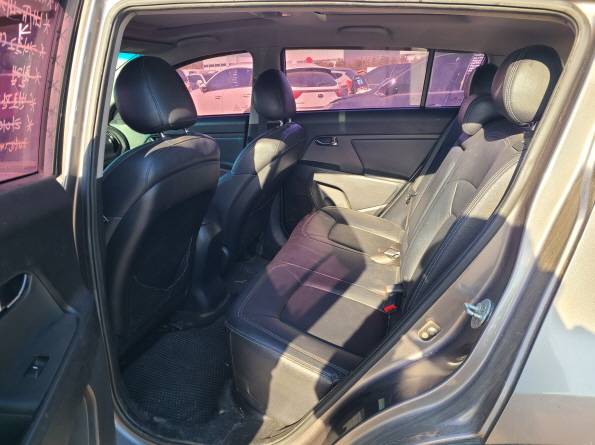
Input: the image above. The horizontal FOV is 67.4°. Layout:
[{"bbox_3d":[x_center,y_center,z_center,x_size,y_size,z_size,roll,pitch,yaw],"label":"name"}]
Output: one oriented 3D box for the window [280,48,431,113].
[{"bbox_3d":[0.283,-0.728,2.303,0.729,0.316,0.041,4,30,13],"label":"window"}]

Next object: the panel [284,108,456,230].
[{"bbox_3d":[0.336,-0.281,2.429,0.949,0.653,0.122,4,17,13],"label":"panel"}]

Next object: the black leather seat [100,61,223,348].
[{"bbox_3d":[-0.712,-0.057,1.548,0.836,0.974,0.530,4,17,13],"label":"black leather seat"}]

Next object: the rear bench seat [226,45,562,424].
[{"bbox_3d":[0.351,-0.089,1.682,0.857,1.000,1.326,4,17,13],"label":"rear bench seat"}]

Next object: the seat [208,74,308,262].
[{"bbox_3d":[-0.400,-0.259,2.230,0.816,0.969,0.530,4,17,13],"label":"seat"}]

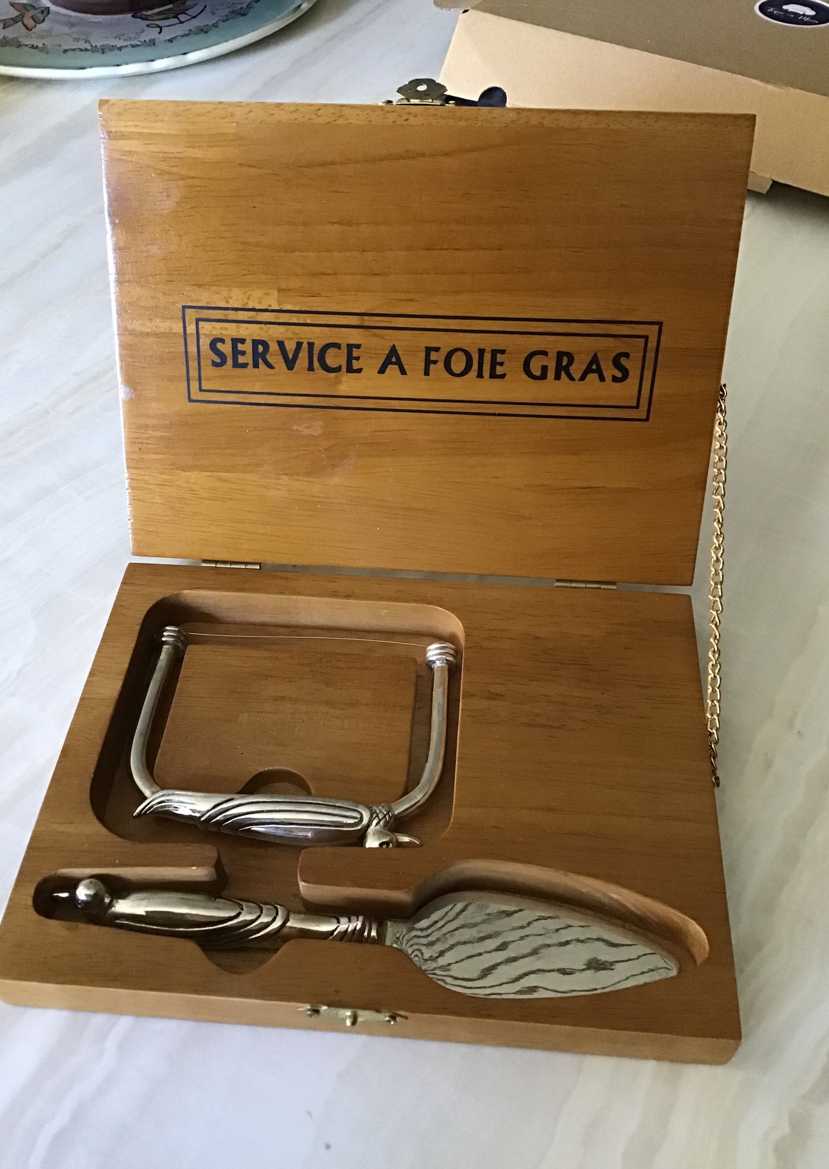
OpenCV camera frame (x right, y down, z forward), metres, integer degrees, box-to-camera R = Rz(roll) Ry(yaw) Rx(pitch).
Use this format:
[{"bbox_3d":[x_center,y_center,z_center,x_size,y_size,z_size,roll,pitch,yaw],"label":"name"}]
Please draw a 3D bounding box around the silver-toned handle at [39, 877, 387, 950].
[{"bbox_3d":[-0.065,0.110,0.346,0.111,0.017,0.018,3,50,4],"label":"silver-toned handle"}]

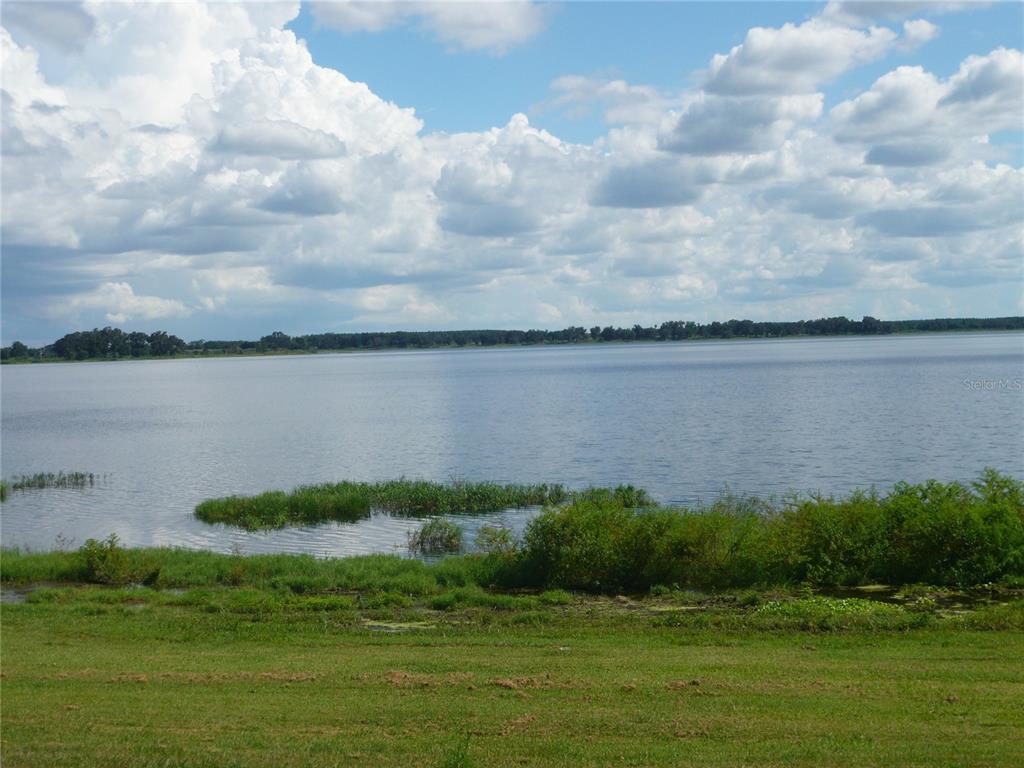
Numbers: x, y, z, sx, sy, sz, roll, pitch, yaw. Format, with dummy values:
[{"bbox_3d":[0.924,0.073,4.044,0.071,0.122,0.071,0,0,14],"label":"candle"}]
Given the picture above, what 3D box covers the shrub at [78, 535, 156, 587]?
[{"bbox_3d":[-7.128,3.189,31.000,1.420,0.820,1.200,-2,1,-13],"label":"shrub"}]

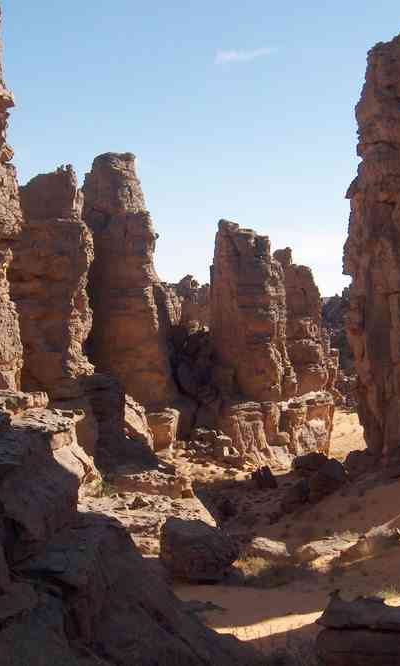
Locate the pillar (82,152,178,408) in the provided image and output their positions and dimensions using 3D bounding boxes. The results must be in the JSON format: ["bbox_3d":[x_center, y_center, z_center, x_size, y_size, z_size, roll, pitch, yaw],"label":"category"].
[{"bbox_3d":[-3.270,-2.470,47.000,4.400,11.800,4.400,0,1,0],"label":"pillar"}]

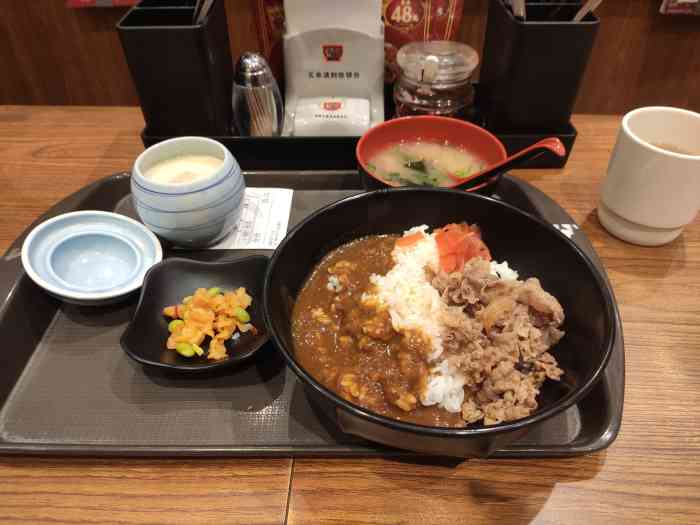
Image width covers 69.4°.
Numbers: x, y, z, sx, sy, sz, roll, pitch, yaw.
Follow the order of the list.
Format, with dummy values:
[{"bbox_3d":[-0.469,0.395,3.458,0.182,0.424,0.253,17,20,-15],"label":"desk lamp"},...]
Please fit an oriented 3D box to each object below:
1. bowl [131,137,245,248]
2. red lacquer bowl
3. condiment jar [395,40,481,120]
[{"bbox_3d":[-0.131,-0.056,0.419,0.087,0.067,0.087,-1,43,0],"label":"bowl"},{"bbox_3d":[0.066,-0.068,0.434,0.123,0.063,0.123,0,43,0],"label":"red lacquer bowl"},{"bbox_3d":[0.086,-0.170,0.520,0.083,0.084,0.083,0,43,0],"label":"condiment jar"}]

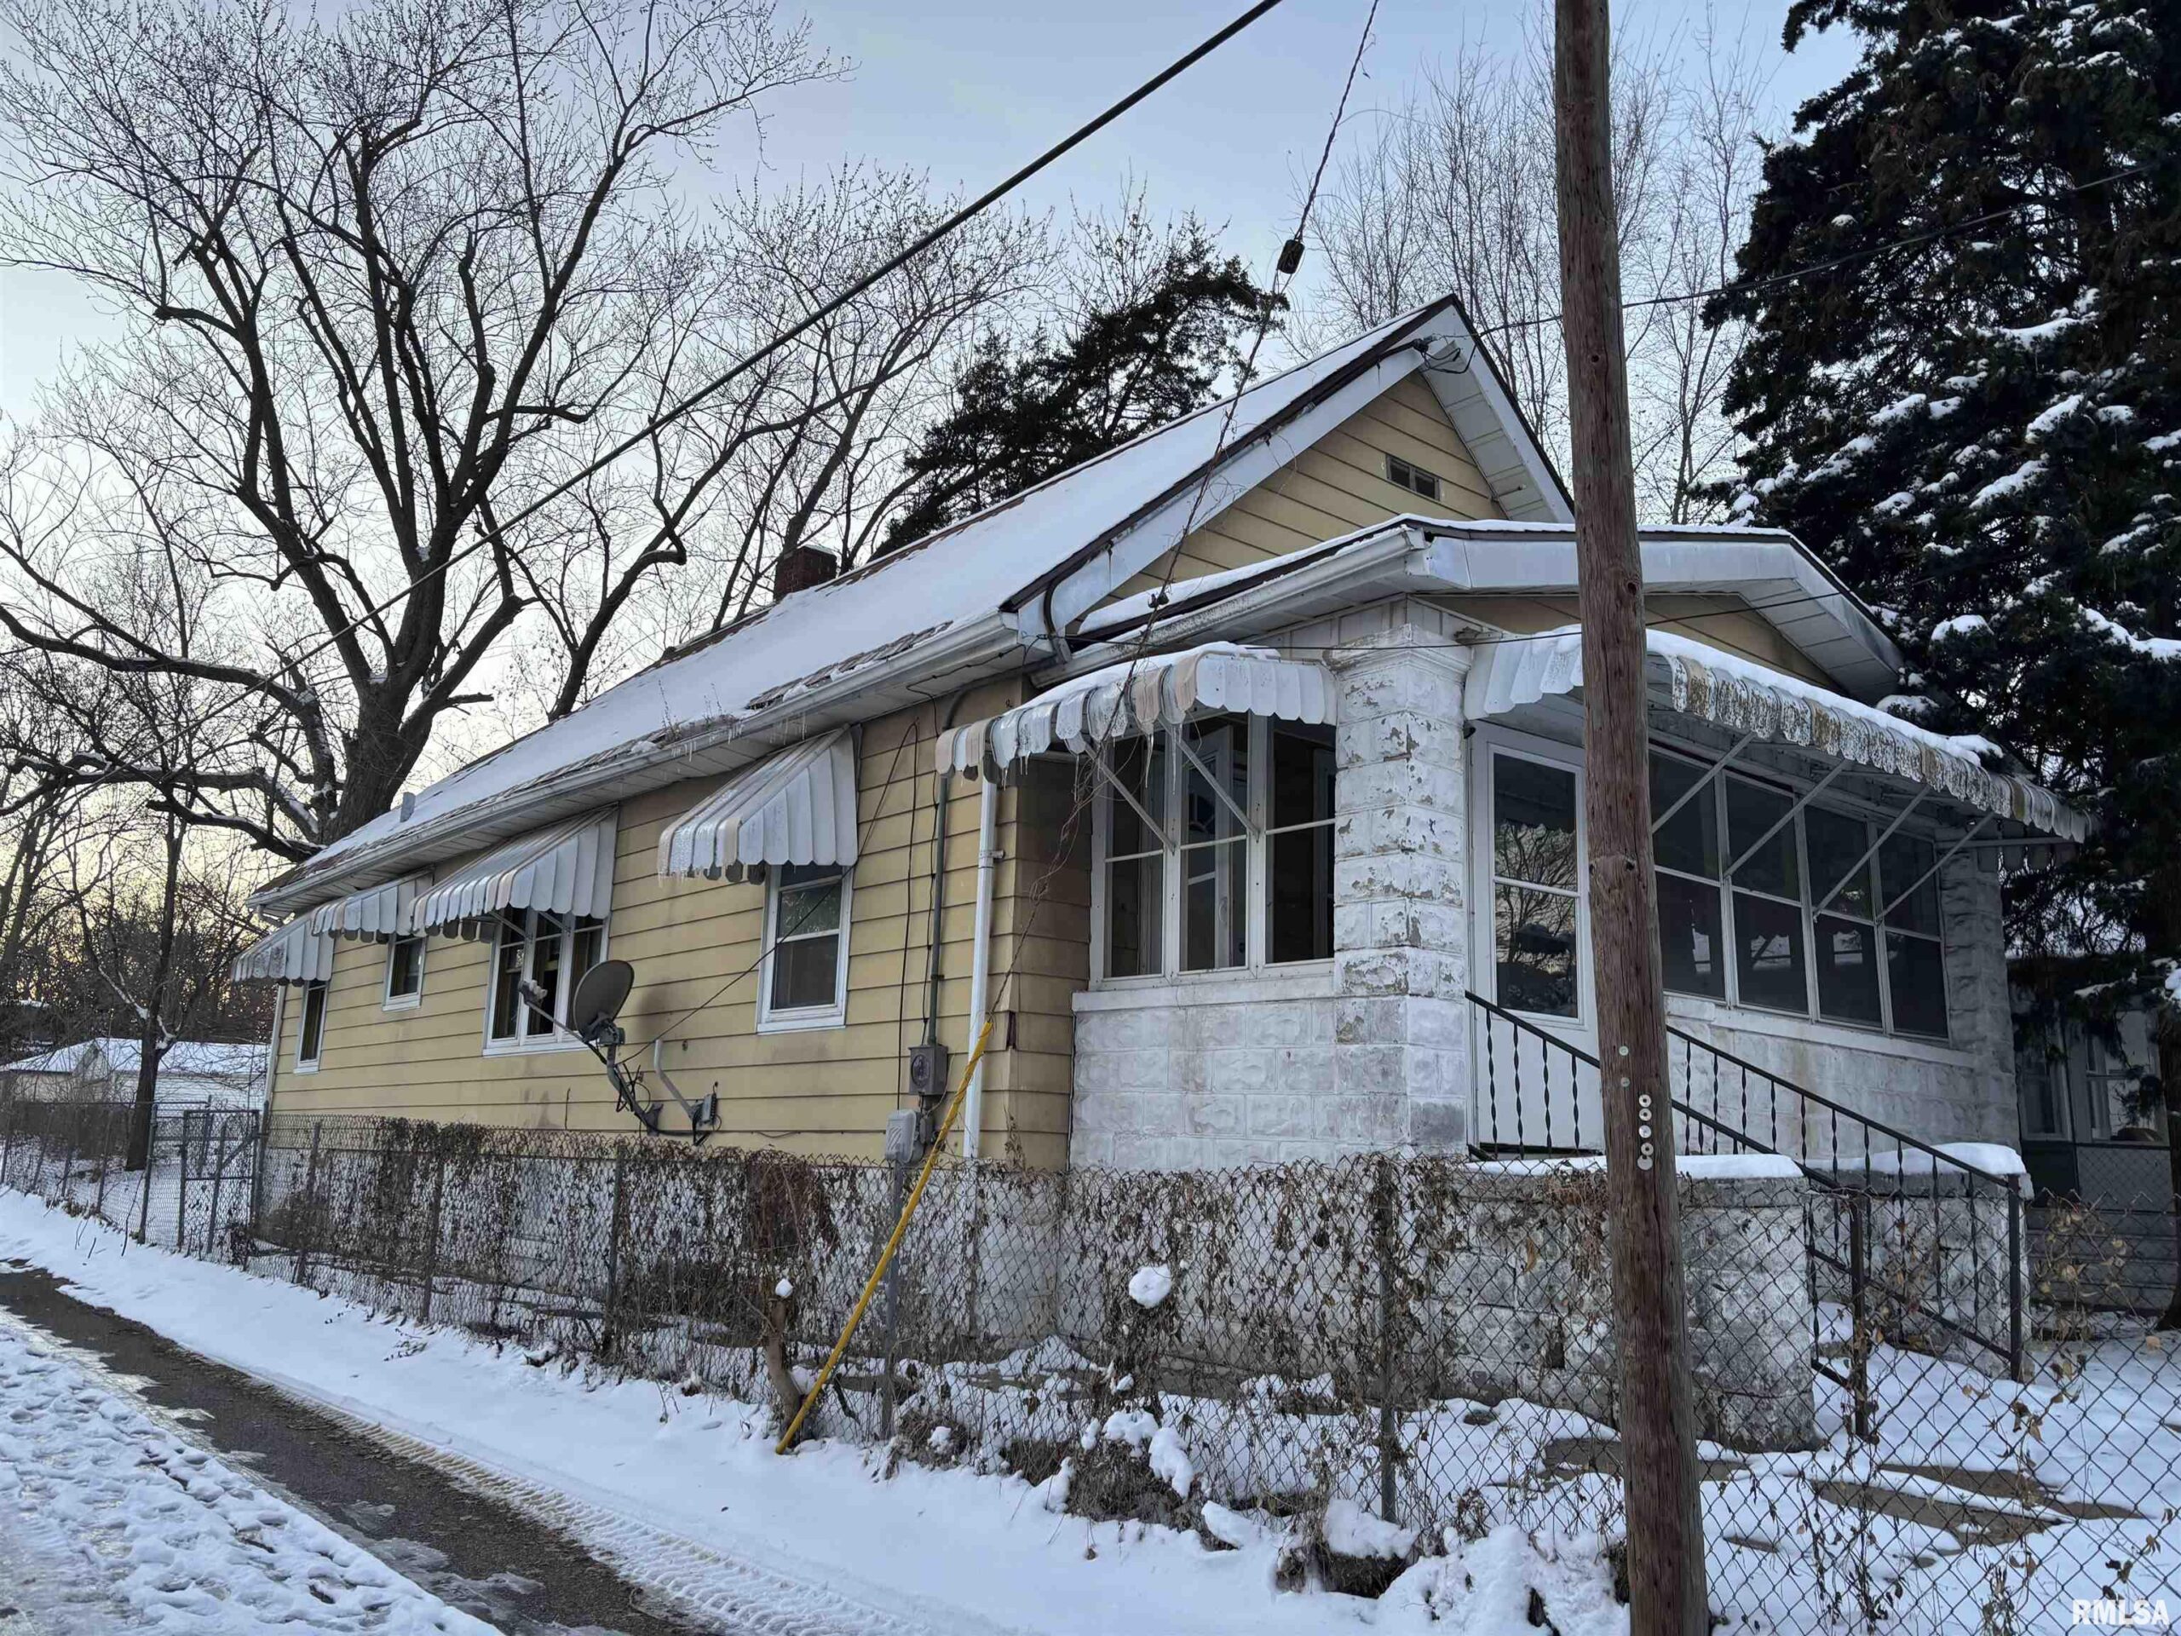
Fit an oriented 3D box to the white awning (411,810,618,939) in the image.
[{"bbox_3d":[-4.565,0.415,12.848,0.750,0.880,2.270,11,-15,-39],"label":"white awning"}]

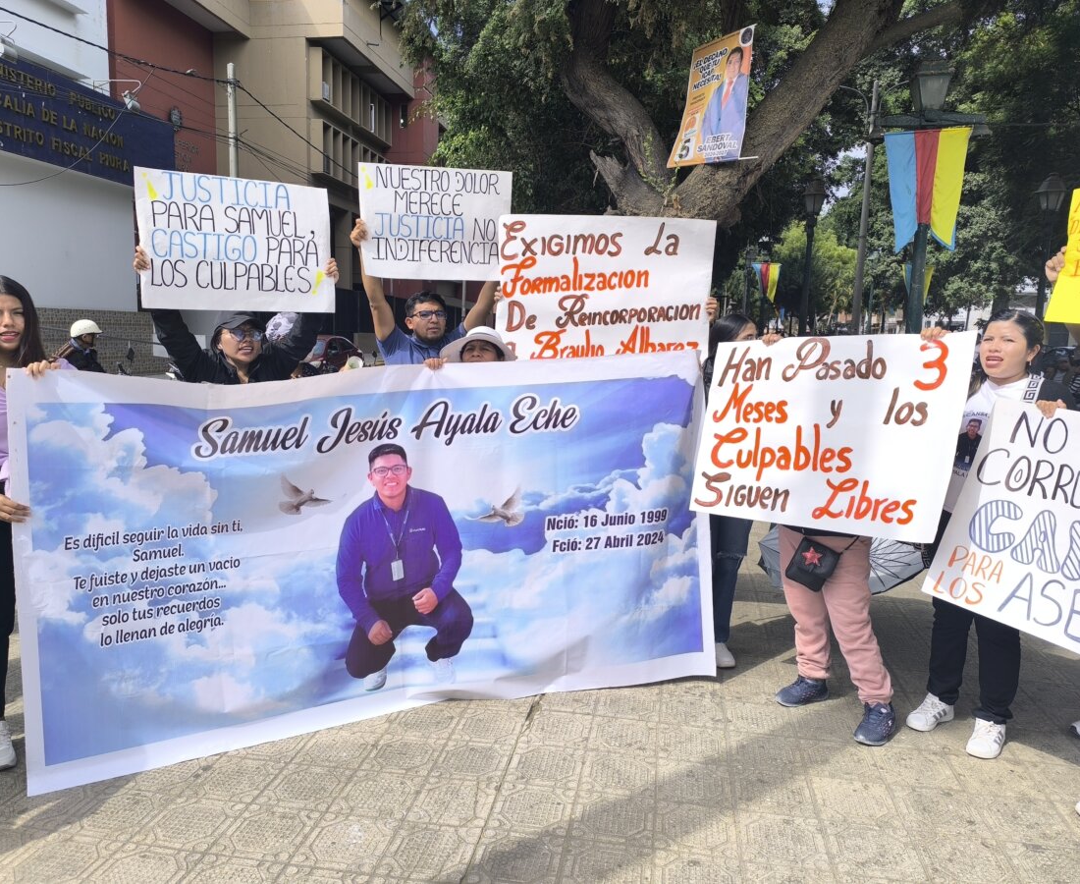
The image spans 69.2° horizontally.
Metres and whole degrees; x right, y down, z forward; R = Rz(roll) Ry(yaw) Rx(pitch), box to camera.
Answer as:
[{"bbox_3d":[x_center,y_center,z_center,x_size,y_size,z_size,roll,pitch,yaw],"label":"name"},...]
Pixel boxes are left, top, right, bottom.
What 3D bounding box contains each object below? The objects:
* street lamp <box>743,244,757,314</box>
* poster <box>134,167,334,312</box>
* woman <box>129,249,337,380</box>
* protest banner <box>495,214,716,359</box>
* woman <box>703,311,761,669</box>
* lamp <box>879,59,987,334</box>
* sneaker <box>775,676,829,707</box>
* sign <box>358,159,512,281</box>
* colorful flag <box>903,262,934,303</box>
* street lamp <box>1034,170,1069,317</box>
[{"bbox_3d":[4.663,-2.548,17.832,0.450,3.740,0.450,2,7,0],"label":"street lamp"},{"bbox_3d":[-1.082,-0.713,2.828,0.660,0.485,0.030,-3,0,-30],"label":"poster"},{"bbox_3d":[-1.145,0.150,3.066,0.720,1.740,0.500,-2,8,-28],"label":"woman"},{"bbox_3d":[0.269,-0.618,3.345,0.915,0.660,0.030,1,9,-2],"label":"protest banner"},{"bbox_3d":[0.865,0.213,3.601,0.480,1.590,0.400,-2,8,-23],"label":"woman"},{"bbox_3d":[4.029,-1.827,8.404,1.100,4.280,0.500,2,8,9],"label":"lamp"},{"bbox_3d":[1.062,0.998,3.160,0.245,0.098,0.095,-3,9,-23],"label":"sneaker"},{"bbox_3d":[-0.458,-0.958,3.465,0.650,0.490,0.030,1,28,-4],"label":"sign"},{"bbox_3d":[8.365,-3.483,17.300,0.720,0.930,0.100,2,7,0],"label":"colorful flag"},{"bbox_3d":[6.289,-1.518,9.845,0.450,3.770,0.450,2,7,0],"label":"street lamp"}]

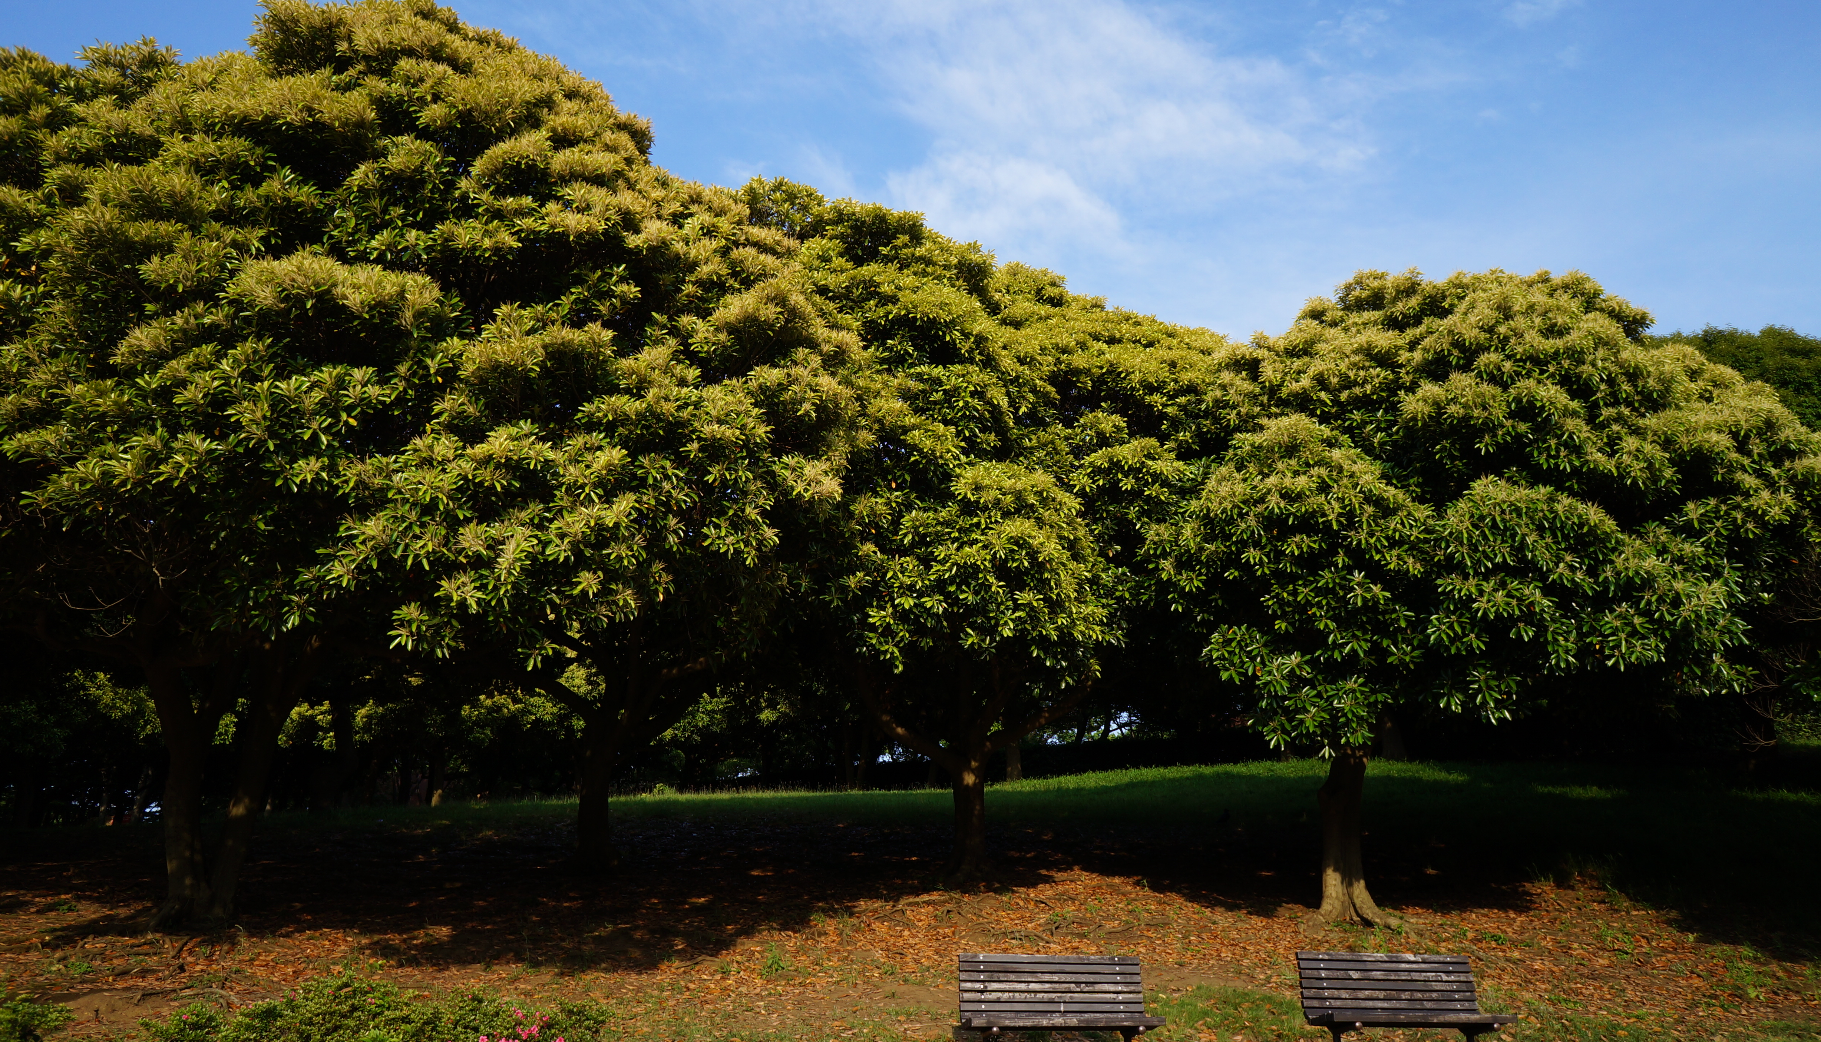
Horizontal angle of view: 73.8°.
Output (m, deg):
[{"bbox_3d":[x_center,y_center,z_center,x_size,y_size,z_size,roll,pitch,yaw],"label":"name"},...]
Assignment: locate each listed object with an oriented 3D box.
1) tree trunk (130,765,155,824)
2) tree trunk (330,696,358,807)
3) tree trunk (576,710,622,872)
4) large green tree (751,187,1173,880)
[{"bbox_3d":[-19.128,6.801,30.201,0.531,1.449,0.452,1,-15,0],"label":"tree trunk"},{"bbox_3d":[-11.953,4.874,25.573,0.600,2.331,0.510,1,-15,0],"label":"tree trunk"},{"bbox_3d":[-4.564,3.959,17.767,0.667,2.320,0.567,1,-15,0],"label":"tree trunk"},{"bbox_3d":[0.773,0.054,18.236,6.700,10.200,6.700,1,-15,0],"label":"large green tree"}]

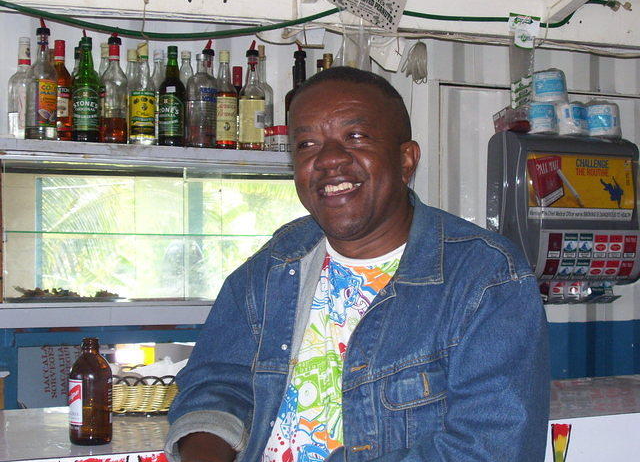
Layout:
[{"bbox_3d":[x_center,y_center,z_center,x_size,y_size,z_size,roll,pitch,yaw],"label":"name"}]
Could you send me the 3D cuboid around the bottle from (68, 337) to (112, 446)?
[{"bbox_3d":[-0.352,0.246,1.990,0.065,0.162,0.065,1,-2,-26],"label":"bottle"}]

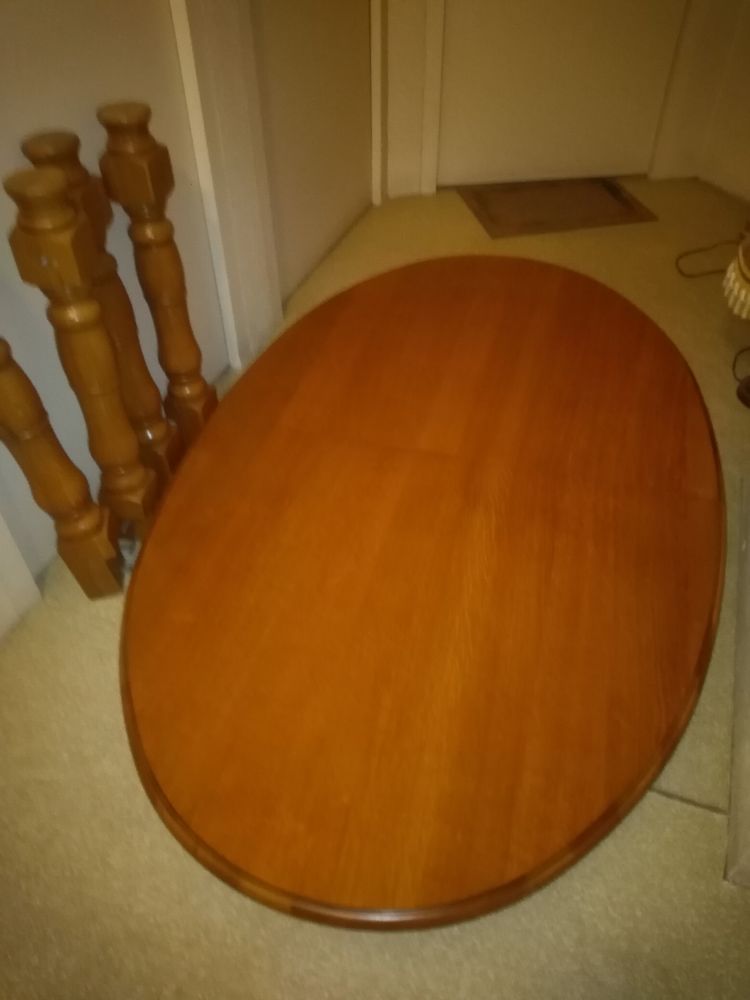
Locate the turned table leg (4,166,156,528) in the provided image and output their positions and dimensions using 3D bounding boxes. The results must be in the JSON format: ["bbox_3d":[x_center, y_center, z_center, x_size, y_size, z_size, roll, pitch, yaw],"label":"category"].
[{"bbox_3d":[-0.460,-0.171,1.248,0.091,0.700,0.091,2,43,2],"label":"turned table leg"}]

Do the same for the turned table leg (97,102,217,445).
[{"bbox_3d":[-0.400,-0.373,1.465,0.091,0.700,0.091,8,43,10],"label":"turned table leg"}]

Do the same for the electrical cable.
[{"bbox_3d":[1.074,-0.762,2.372,0.310,0.010,0.170,-15,45,-15],"label":"electrical cable"}]

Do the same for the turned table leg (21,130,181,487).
[{"bbox_3d":[-0.450,-0.271,1.357,0.091,0.700,0.091,3,43,8],"label":"turned table leg"}]

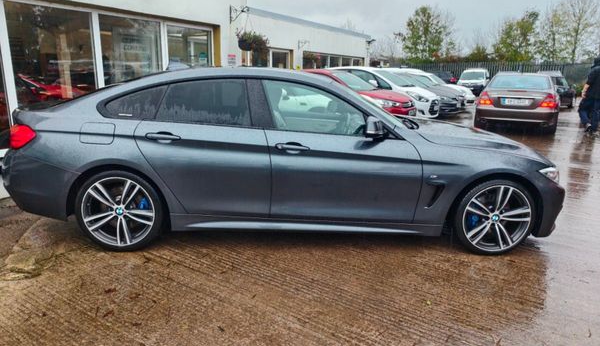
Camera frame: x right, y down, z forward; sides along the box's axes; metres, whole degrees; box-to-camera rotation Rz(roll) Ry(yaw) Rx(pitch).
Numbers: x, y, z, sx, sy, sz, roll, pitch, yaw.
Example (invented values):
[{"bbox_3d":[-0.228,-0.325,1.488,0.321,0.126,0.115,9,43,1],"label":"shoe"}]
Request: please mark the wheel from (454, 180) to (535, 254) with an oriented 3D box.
[{"bbox_3d":[1.487,0.322,3.137,0.660,0.660,0.240,1,14,-3],"label":"wheel"}]

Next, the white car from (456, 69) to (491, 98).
[{"bbox_3d":[12.184,-6.282,27.890,1.810,1.800,4.400,9,16,27],"label":"white car"}]

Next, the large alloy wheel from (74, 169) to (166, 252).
[{"bbox_3d":[-1.320,0.254,3.021,0.660,0.660,0.250,1,14,-3],"label":"large alloy wheel"}]

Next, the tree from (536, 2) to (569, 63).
[{"bbox_3d":[18.879,-9.331,30.330,2.500,6.938,2.500,2,14,0],"label":"tree"}]

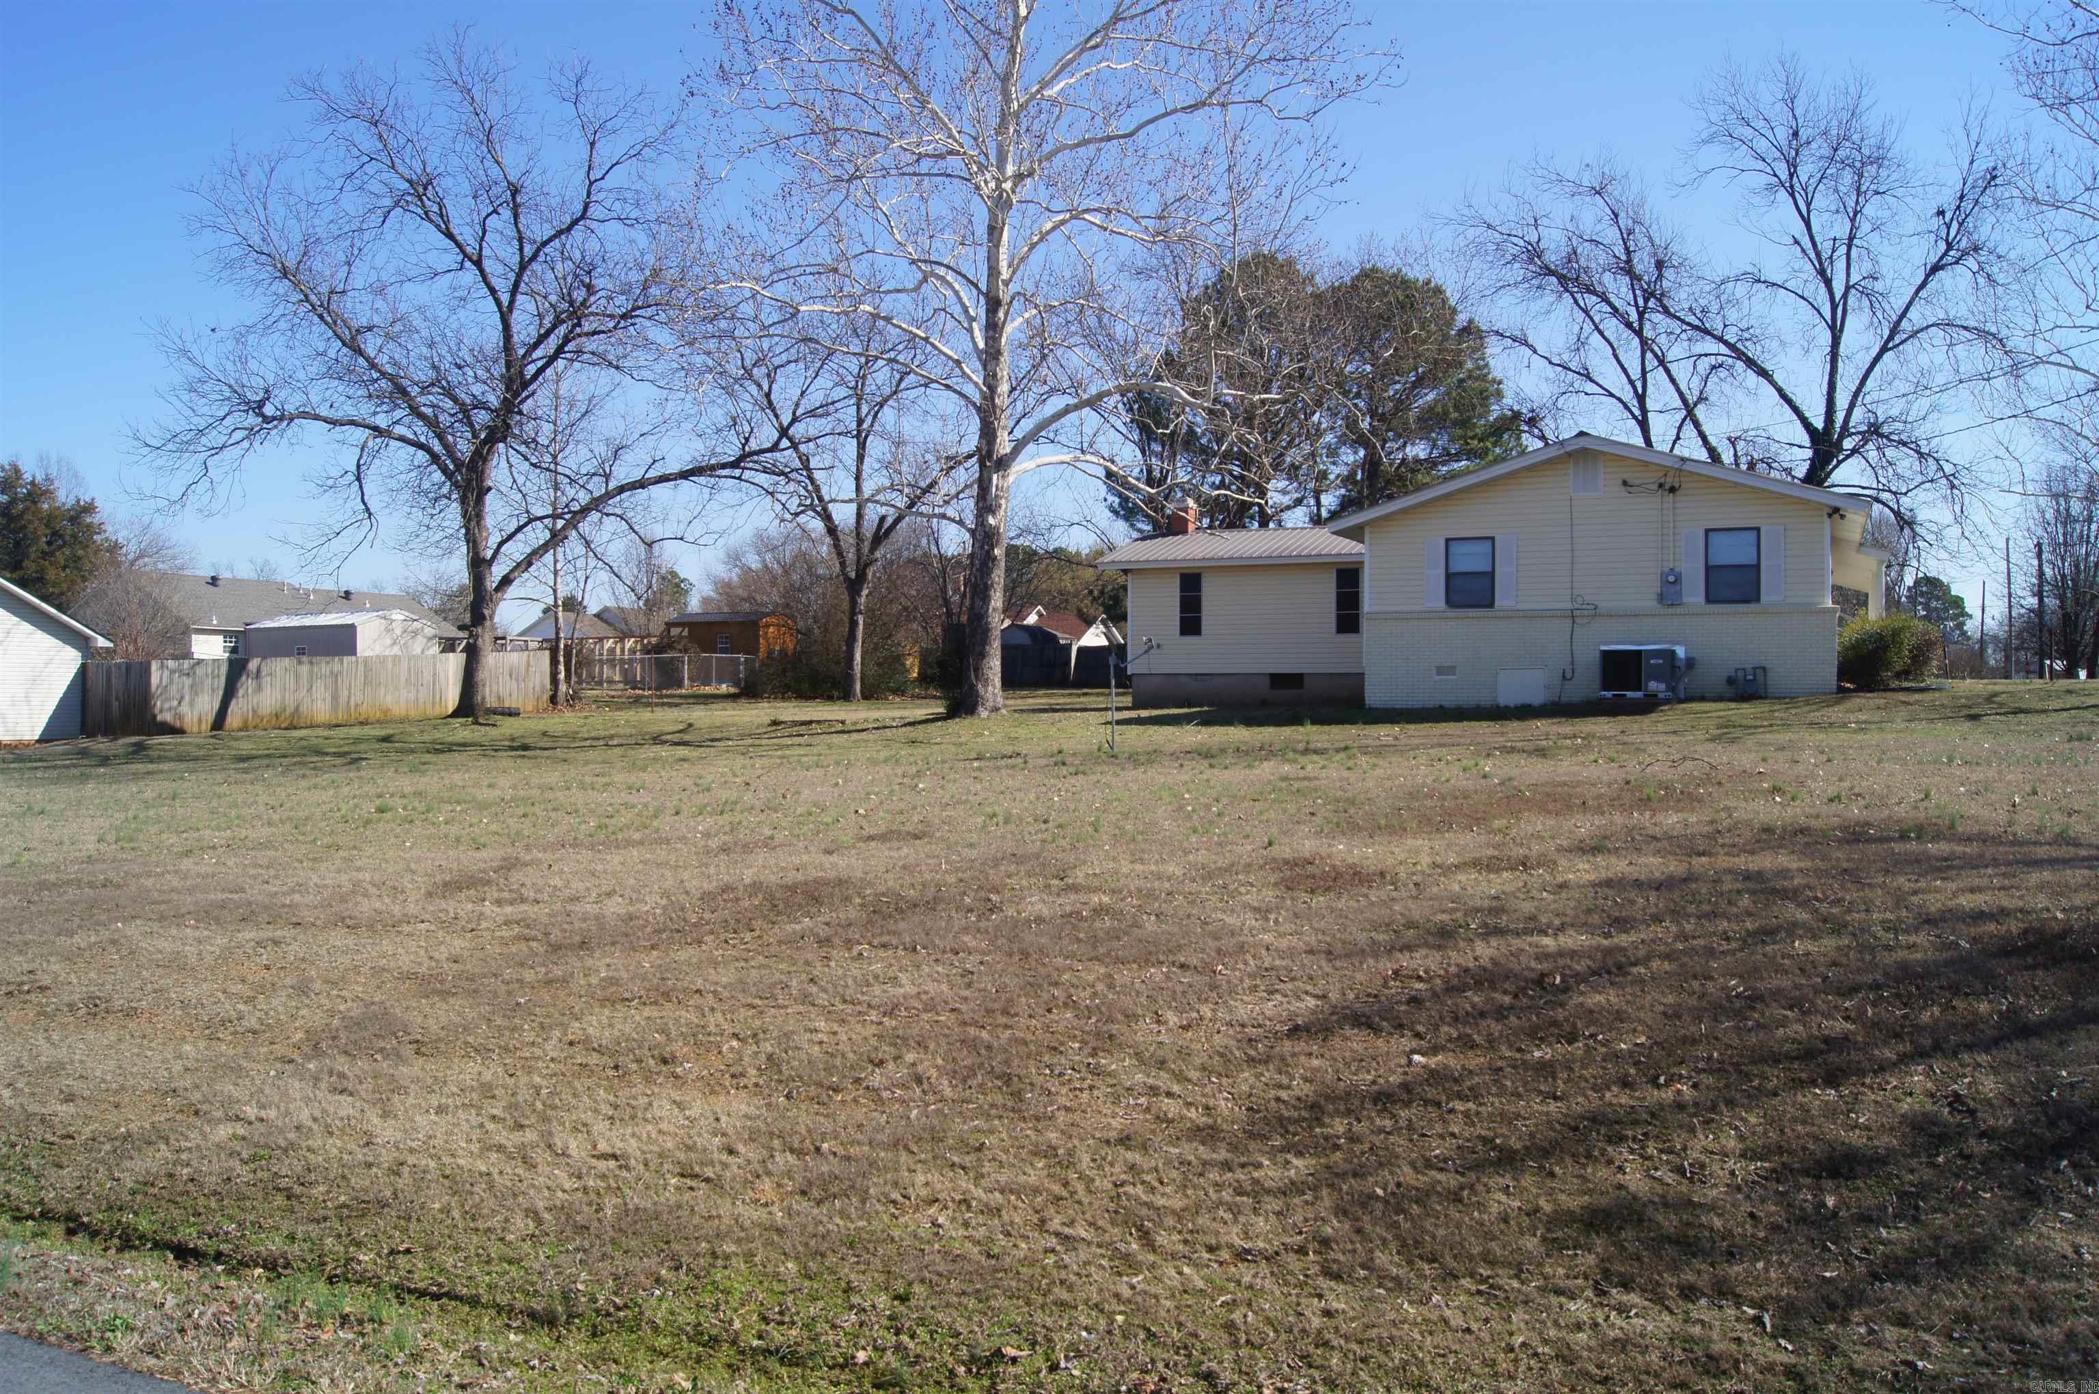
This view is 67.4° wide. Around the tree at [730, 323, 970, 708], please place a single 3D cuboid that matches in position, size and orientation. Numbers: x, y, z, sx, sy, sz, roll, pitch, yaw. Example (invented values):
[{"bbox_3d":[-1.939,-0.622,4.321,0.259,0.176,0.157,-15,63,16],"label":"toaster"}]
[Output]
[{"bbox_3d":[-5.766,-5.220,45.500,6.928,10.582,6.600,-1,2,0],"label":"tree"}]

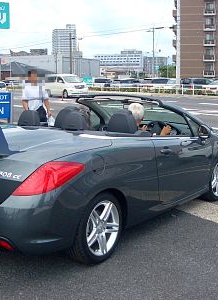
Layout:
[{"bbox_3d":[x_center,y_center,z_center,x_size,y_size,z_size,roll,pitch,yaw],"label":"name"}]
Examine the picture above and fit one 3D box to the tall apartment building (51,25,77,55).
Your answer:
[{"bbox_3d":[-51.393,-111.951,467.871,27.000,66.000,20.000,0,10,-2],"label":"tall apartment building"}]

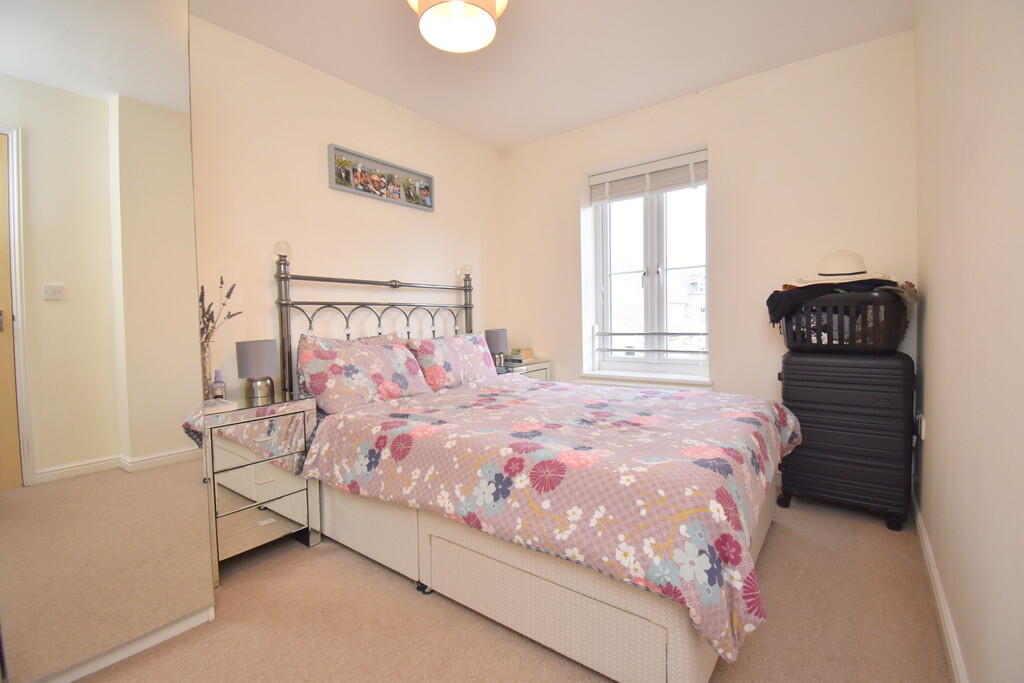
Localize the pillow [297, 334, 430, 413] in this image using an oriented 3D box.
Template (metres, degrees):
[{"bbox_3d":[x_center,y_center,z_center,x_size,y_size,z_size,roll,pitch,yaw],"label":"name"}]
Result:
[{"bbox_3d":[-0.741,0.147,2.267,0.667,0.434,0.162,-4,-39,-52],"label":"pillow"}]

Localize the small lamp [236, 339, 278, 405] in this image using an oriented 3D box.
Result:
[{"bbox_3d":[-1.201,0.129,2.032,0.174,0.265,0.174,0,3,38],"label":"small lamp"}]

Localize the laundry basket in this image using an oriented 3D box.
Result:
[{"bbox_3d":[1.627,-0.092,2.111,0.485,0.278,0.374,0,3,38],"label":"laundry basket"}]

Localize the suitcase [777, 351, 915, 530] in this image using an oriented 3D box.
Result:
[{"bbox_3d":[1.678,0.453,2.165,0.510,0.818,0.313,0,3,38],"label":"suitcase"}]

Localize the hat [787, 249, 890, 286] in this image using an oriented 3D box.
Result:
[{"bbox_3d":[1.609,-0.347,2.086,0.414,0.162,0.394,0,3,38],"label":"hat"}]

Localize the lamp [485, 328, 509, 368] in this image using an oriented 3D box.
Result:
[{"bbox_3d":[-0.123,0.046,3.312,0.174,0.265,0.174,-1,2,0],"label":"lamp"}]

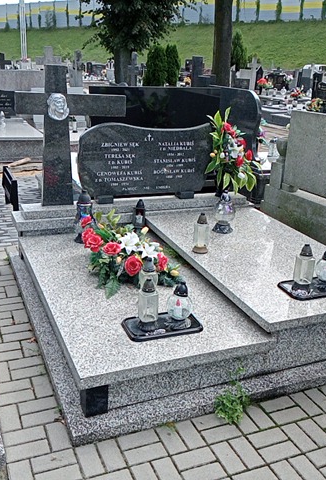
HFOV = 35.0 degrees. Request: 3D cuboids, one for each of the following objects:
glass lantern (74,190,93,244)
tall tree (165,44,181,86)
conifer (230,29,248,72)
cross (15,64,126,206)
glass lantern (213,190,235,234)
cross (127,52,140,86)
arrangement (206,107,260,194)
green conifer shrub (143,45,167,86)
[{"bbox_3d":[-0.609,-0.186,4.042,0.160,0.410,0.160,-7,22,-22],"label":"glass lantern"},{"bbox_3d":[0.425,-7.373,22.000,0.680,1.850,0.680,3,20,-1],"label":"tall tree"},{"bbox_3d":[3.385,-8.215,23.368,0.860,2.600,0.860,-7,22,-22],"label":"conifer"},{"bbox_3d":[-0.728,-0.823,4.171,0.880,1.100,0.120,-6,22,-23],"label":"cross"},{"bbox_3d":[0.490,-0.228,4.069,0.170,0.326,0.170,3,20,-1],"label":"glass lantern"},{"bbox_3d":[-0.985,-5.702,17.485,0.430,1.200,0.150,-6,22,-23],"label":"cross"},{"bbox_3d":[0.643,-0.799,4.792,0.440,0.790,0.370,-7,22,-22],"label":"arrangement"},{"bbox_3d":[-0.301,-6.446,19.458,0.800,1.850,0.800,-7,22,-22],"label":"green conifer shrub"}]

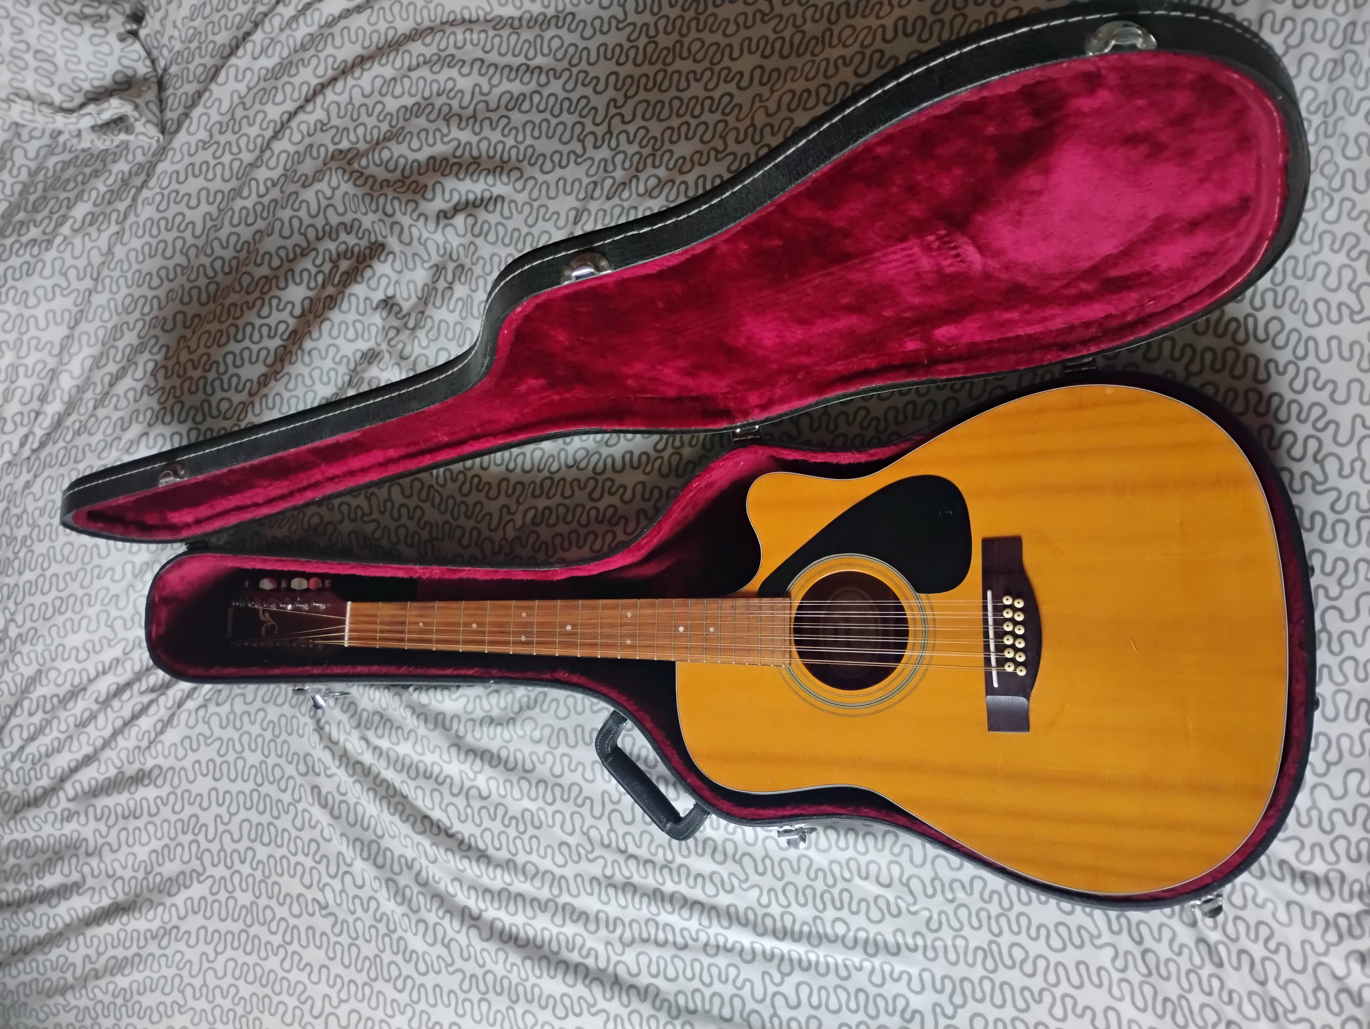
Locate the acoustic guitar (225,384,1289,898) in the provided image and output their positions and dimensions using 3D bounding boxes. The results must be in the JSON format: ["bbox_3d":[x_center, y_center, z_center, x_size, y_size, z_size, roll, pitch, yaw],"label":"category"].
[{"bbox_3d":[-0.014,0.112,1.089,1.068,0.126,0.415,-1,85,19],"label":"acoustic guitar"}]

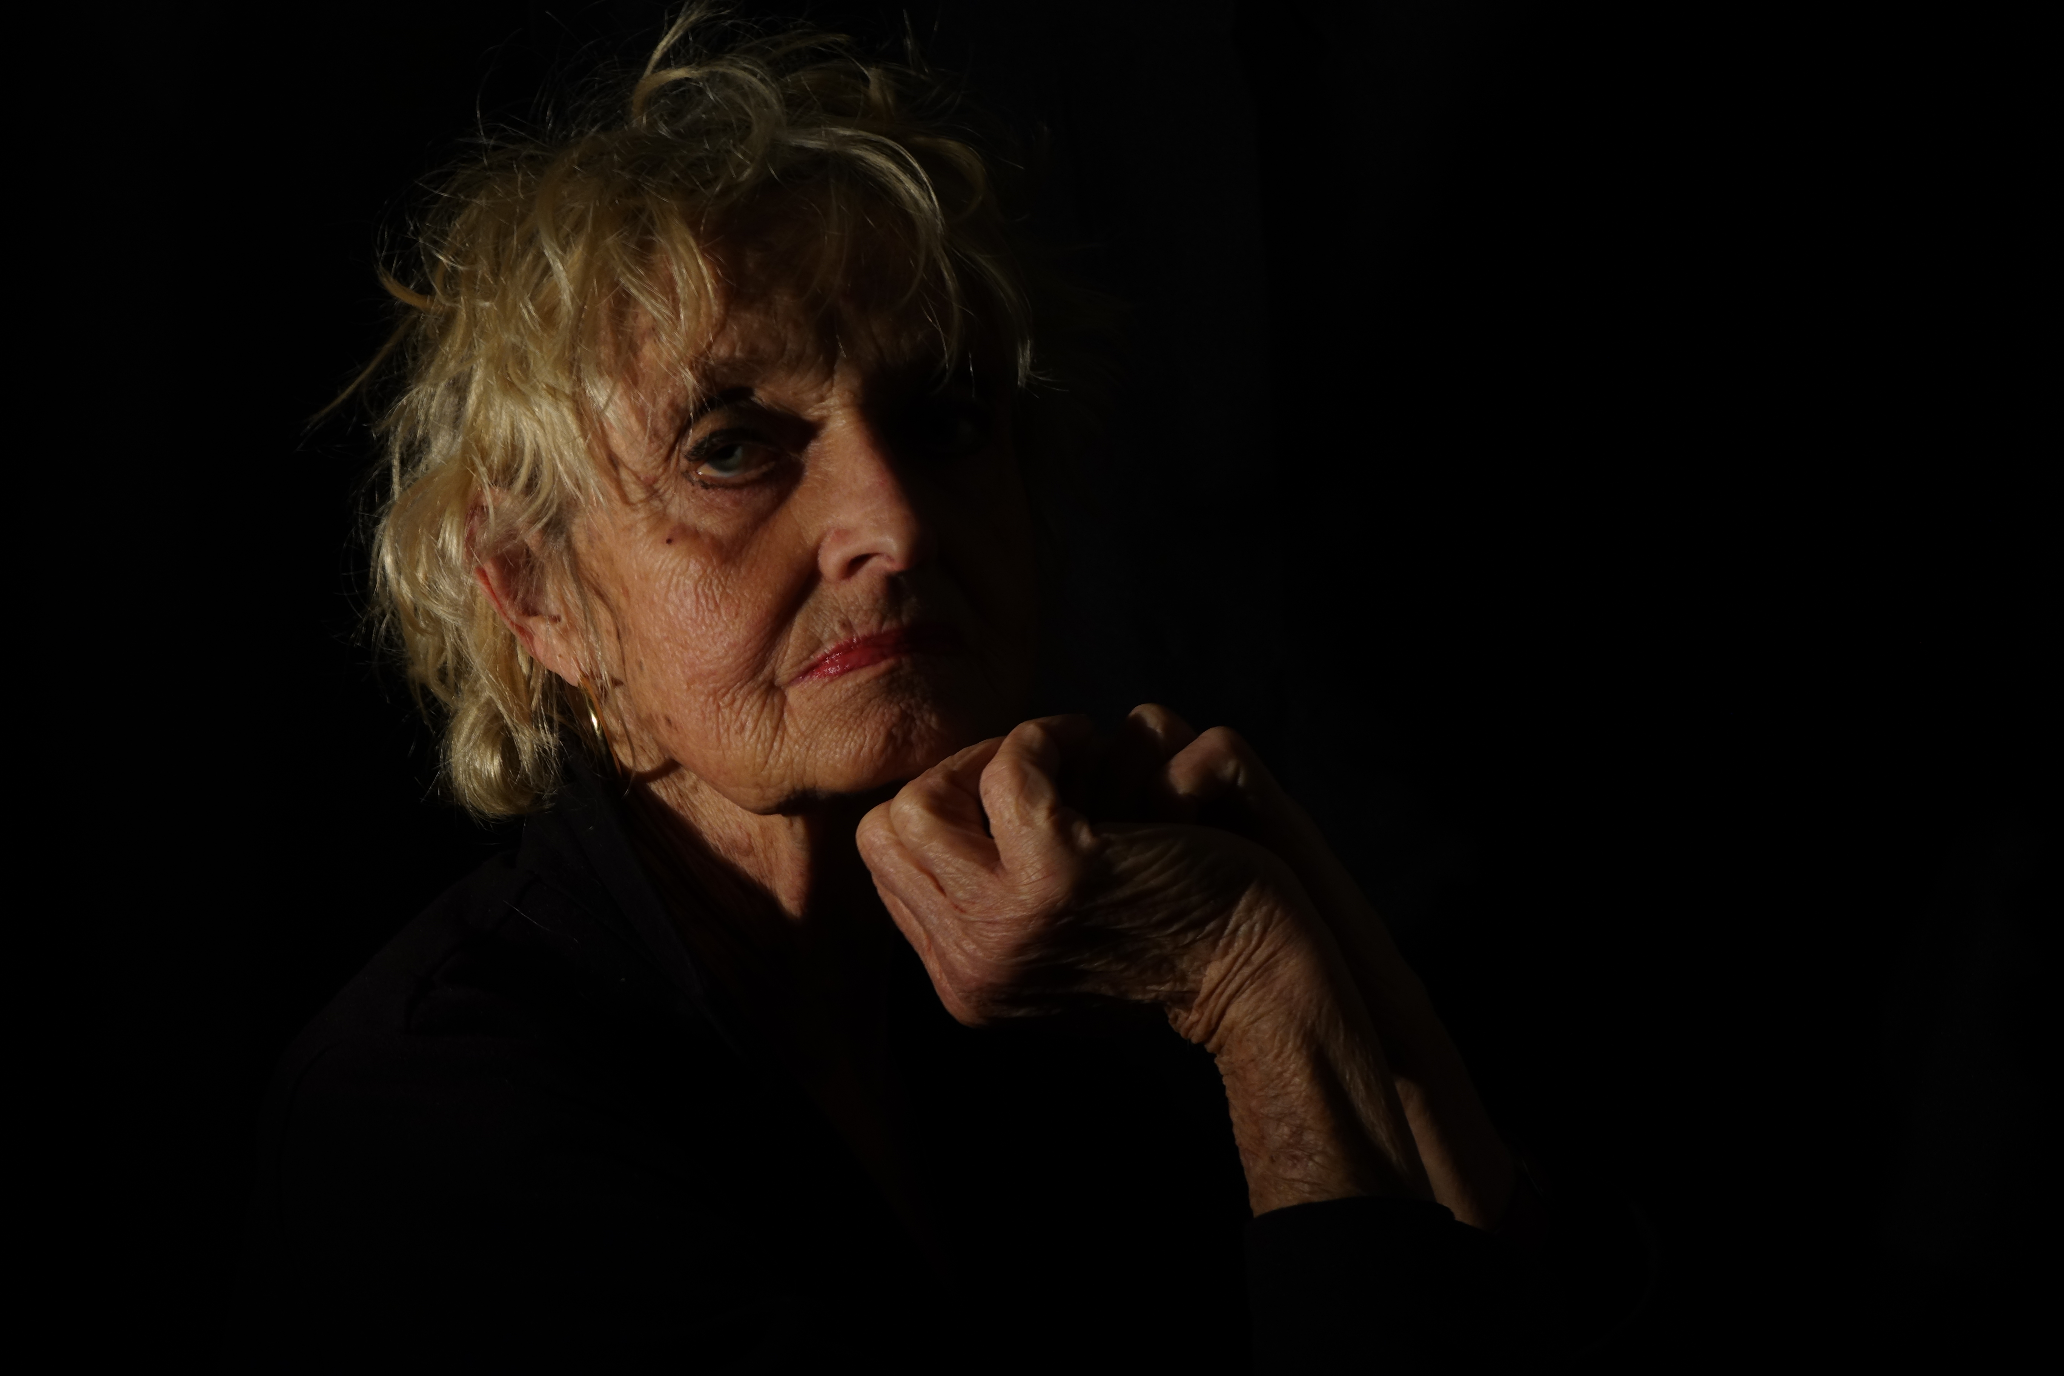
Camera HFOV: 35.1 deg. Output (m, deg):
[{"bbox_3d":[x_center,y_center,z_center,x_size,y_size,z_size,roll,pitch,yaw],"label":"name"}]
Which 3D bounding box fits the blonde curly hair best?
[{"bbox_3d":[-0.095,-0.085,1.035,0.230,0.250,0.235,-4,-3,-20],"label":"blonde curly hair"}]

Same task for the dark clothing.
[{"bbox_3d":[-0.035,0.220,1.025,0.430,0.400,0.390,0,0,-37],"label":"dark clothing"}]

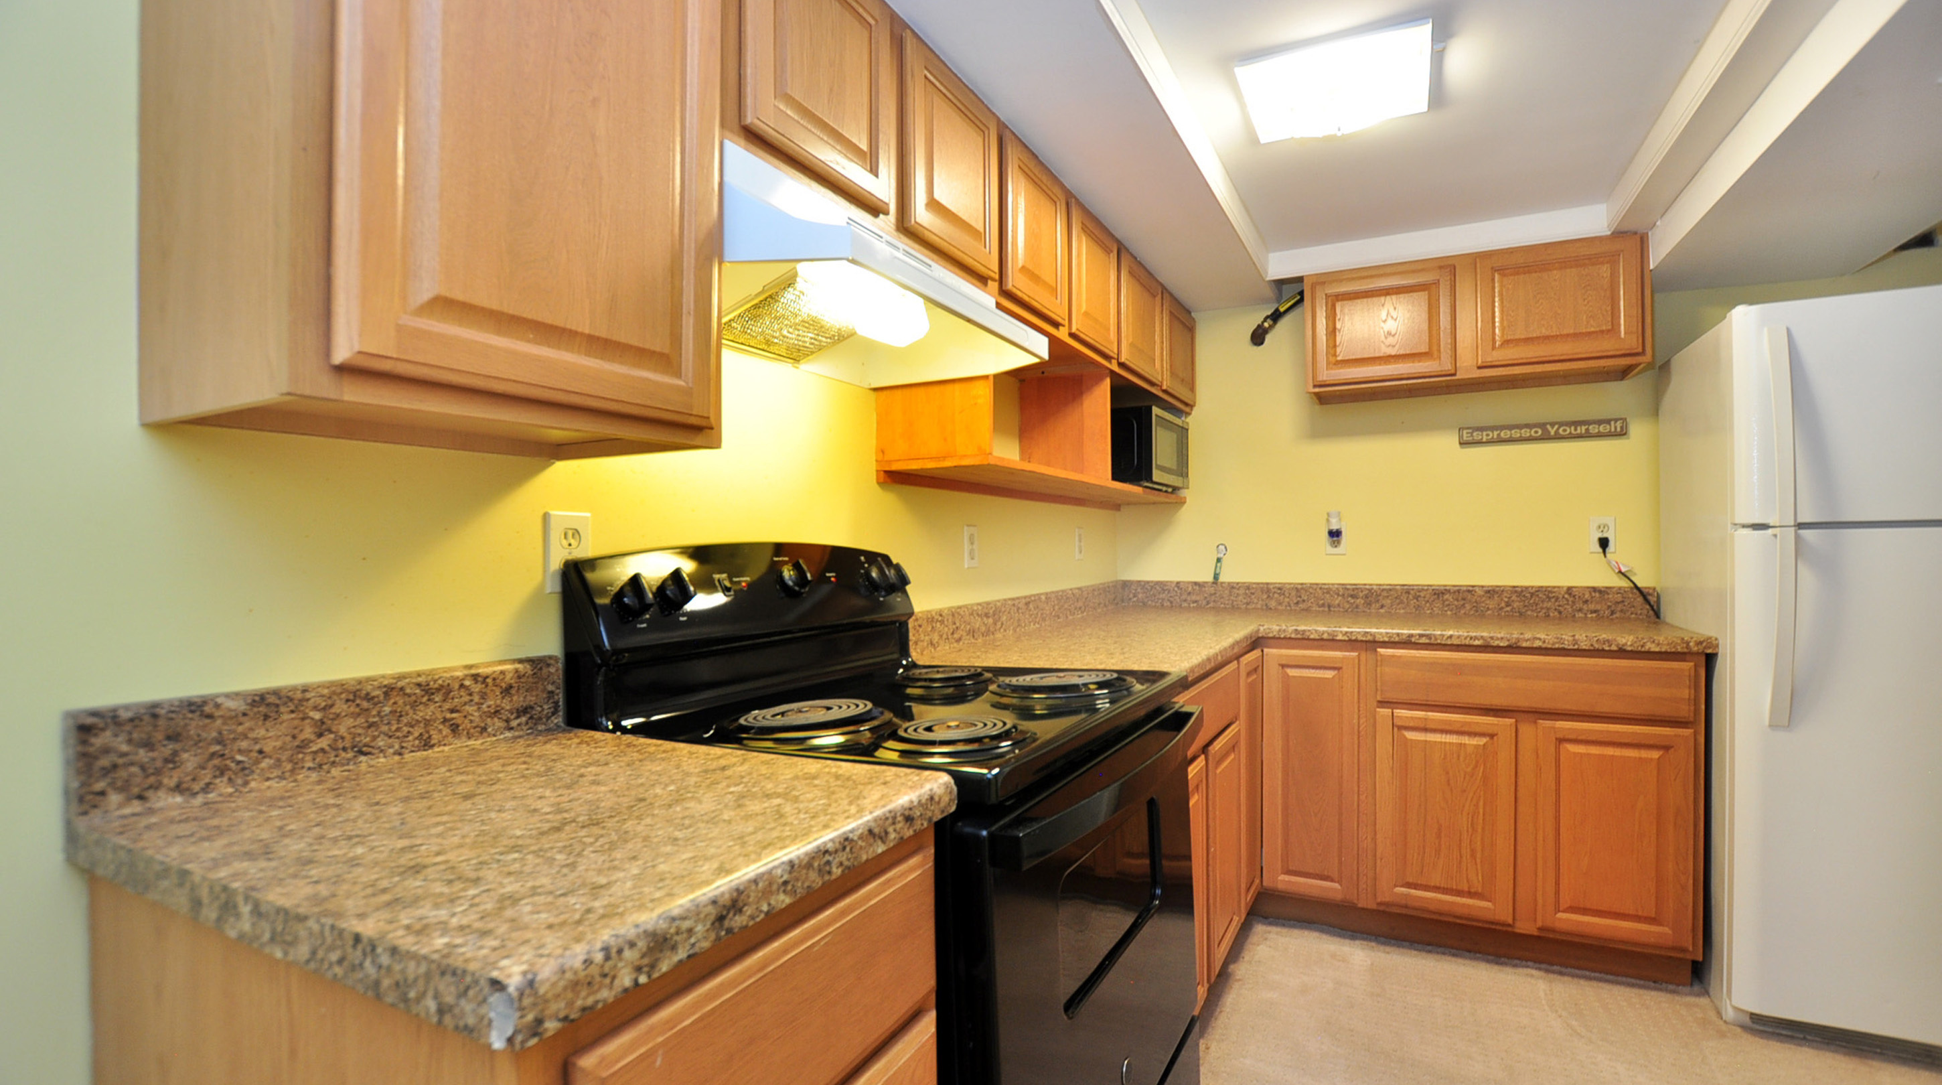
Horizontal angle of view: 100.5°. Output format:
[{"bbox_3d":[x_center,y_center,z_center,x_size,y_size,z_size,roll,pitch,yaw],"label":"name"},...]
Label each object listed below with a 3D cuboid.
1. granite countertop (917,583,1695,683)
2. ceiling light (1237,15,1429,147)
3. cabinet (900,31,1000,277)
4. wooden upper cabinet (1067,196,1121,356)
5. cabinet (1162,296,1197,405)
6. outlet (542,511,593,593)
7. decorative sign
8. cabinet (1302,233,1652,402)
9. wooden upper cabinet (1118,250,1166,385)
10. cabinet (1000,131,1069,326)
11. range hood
[{"bbox_3d":[0.969,0.222,2.215,1.758,0.137,1.757,-1,-1,29],"label":"granite countertop"},{"bbox_3d":[0.776,-0.980,1.733,0.346,0.065,0.345,-1,-1,23],"label":"ceiling light"},{"bbox_3d":[-0.176,-0.724,1.651,0.330,0.345,0.377,-1,-1,29],"label":"cabinet"},{"bbox_3d":[0.207,-0.720,2.346,0.330,0.345,0.410,-1,-1,29],"label":"wooden upper cabinet"},{"bbox_3d":[0.646,-0.715,3.141,0.330,0.345,0.457,-1,-1,29],"label":"cabinet"},{"bbox_3d":[-0.595,0.016,1.198,0.010,0.119,0.075,-1,-1,29],"label":"outlet"},{"bbox_3d":[1.902,-0.368,2.696,0.460,0.063,0.018,-1,-1,29],"label":"decorative sign"},{"bbox_3d":[1.619,-0.702,2.670,0.914,0.379,0.342,-1,-1,29],"label":"cabinet"},{"bbox_3d":[0.422,-0.718,2.734,0.330,0.345,0.483,-1,-1,29],"label":"wooden upper cabinet"},{"bbox_3d":[0.012,-0.722,1.991,0.330,0.345,0.394,-1,-1,29],"label":"cabinet"},{"bbox_3d":[-0.221,-0.448,1.425,0.460,0.162,0.763,-1,-1,29],"label":"range hood"}]

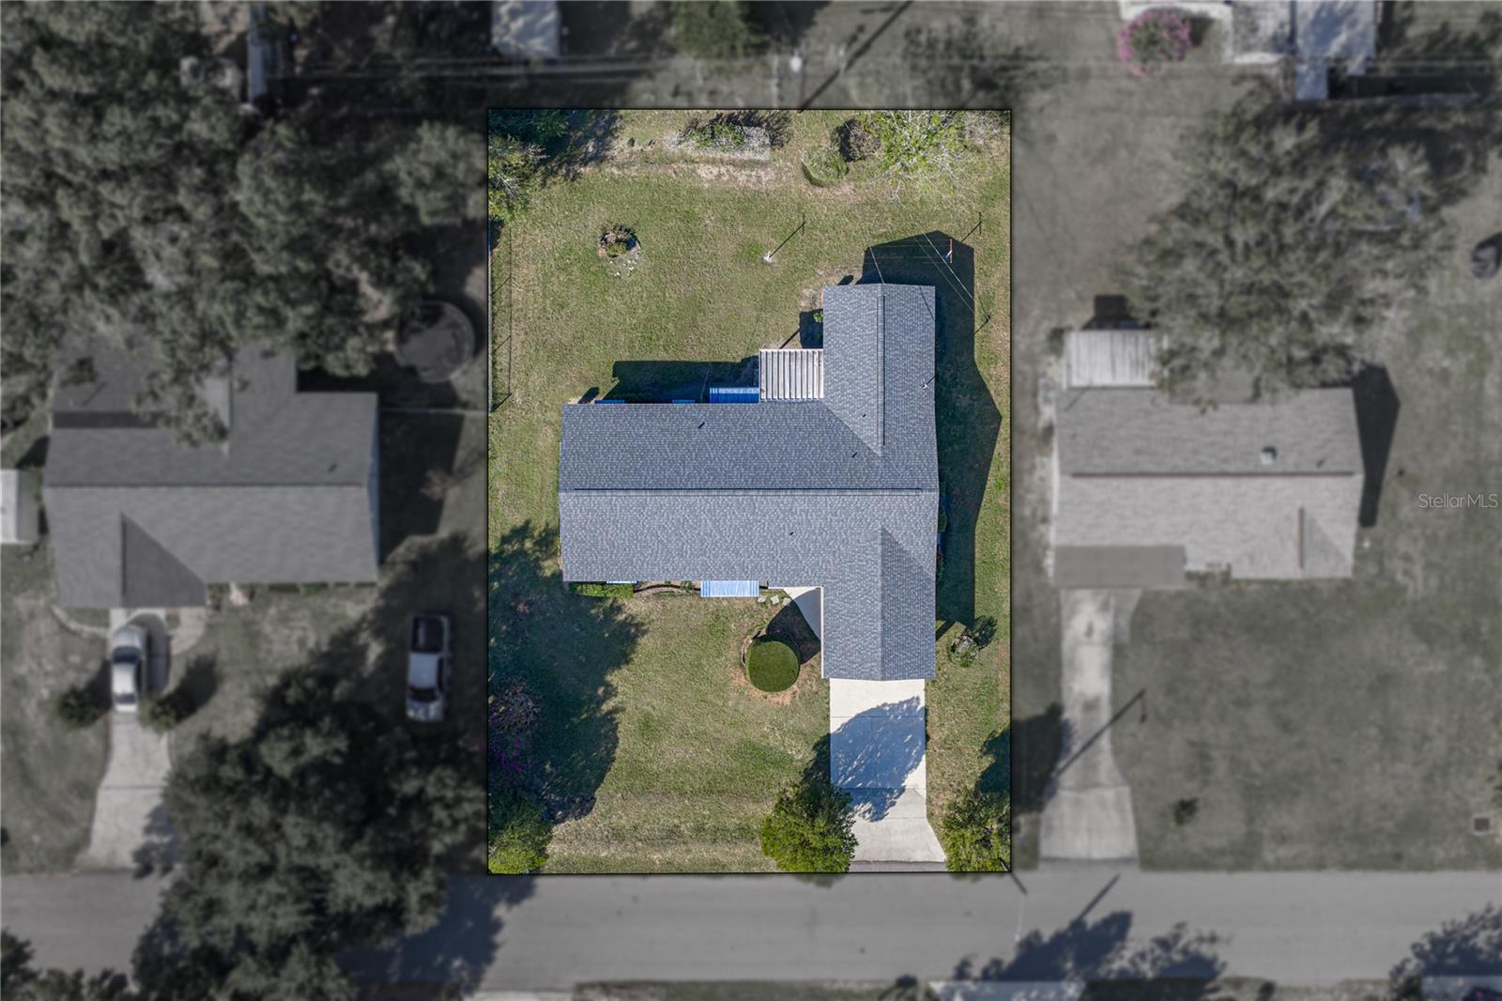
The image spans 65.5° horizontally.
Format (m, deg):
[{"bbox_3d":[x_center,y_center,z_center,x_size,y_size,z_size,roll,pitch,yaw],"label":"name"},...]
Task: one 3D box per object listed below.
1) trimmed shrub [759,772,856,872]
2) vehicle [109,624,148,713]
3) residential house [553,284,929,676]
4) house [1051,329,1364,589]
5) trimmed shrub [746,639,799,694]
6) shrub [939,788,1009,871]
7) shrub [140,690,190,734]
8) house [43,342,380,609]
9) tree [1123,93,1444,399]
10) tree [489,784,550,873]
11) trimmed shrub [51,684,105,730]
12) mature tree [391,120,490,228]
[{"bbox_3d":[3.100,17.050,61.400,4.900,6.200,5.100,0,90,0],"label":"trimmed shrub"},{"bbox_3d":[-34.203,9.265,64.226,1.800,1.470,4.680,0,90,1],"label":"vehicle"},{"bbox_3d":[-0.080,-0.980,62.400,19.700,4.300,20.900,0,90,0],"label":"residential house"},{"bbox_3d":[23.900,-2.300,62.350,15.800,4.300,13.800,0,90,0],"label":"house"},{"bbox_3d":[1.180,8.850,63.200,2.800,2.500,2.800,0,90,0],"label":"trimmed shrub"},{"bbox_3d":[11.950,17.200,61.600,4.300,5.800,4.500,0,90,0],"label":"shrub"},{"bbox_3d":[-31.750,11.450,63.400,2.300,2.200,2.300,0,90,0],"label":"shrub"},{"bbox_3d":[-28.300,-1.450,62.400,17.100,4.300,14.300,0,90,0],"label":"house"},{"bbox_3d":[26.800,-12.800,59.200,14.800,10.400,14.400,0,90,0],"label":"tree"},{"bbox_3d":[-12.500,17.400,61.900,3.900,5.200,4.100,0,90,0],"label":"tree"},{"bbox_3d":[-36.450,11.200,63.400,2.400,2.200,2.400,0,90,0],"label":"trimmed shrub"},{"bbox_3d":[-16.100,-17.000,60.800,5.400,7.200,5.400,0,90,0],"label":"mature tree"}]

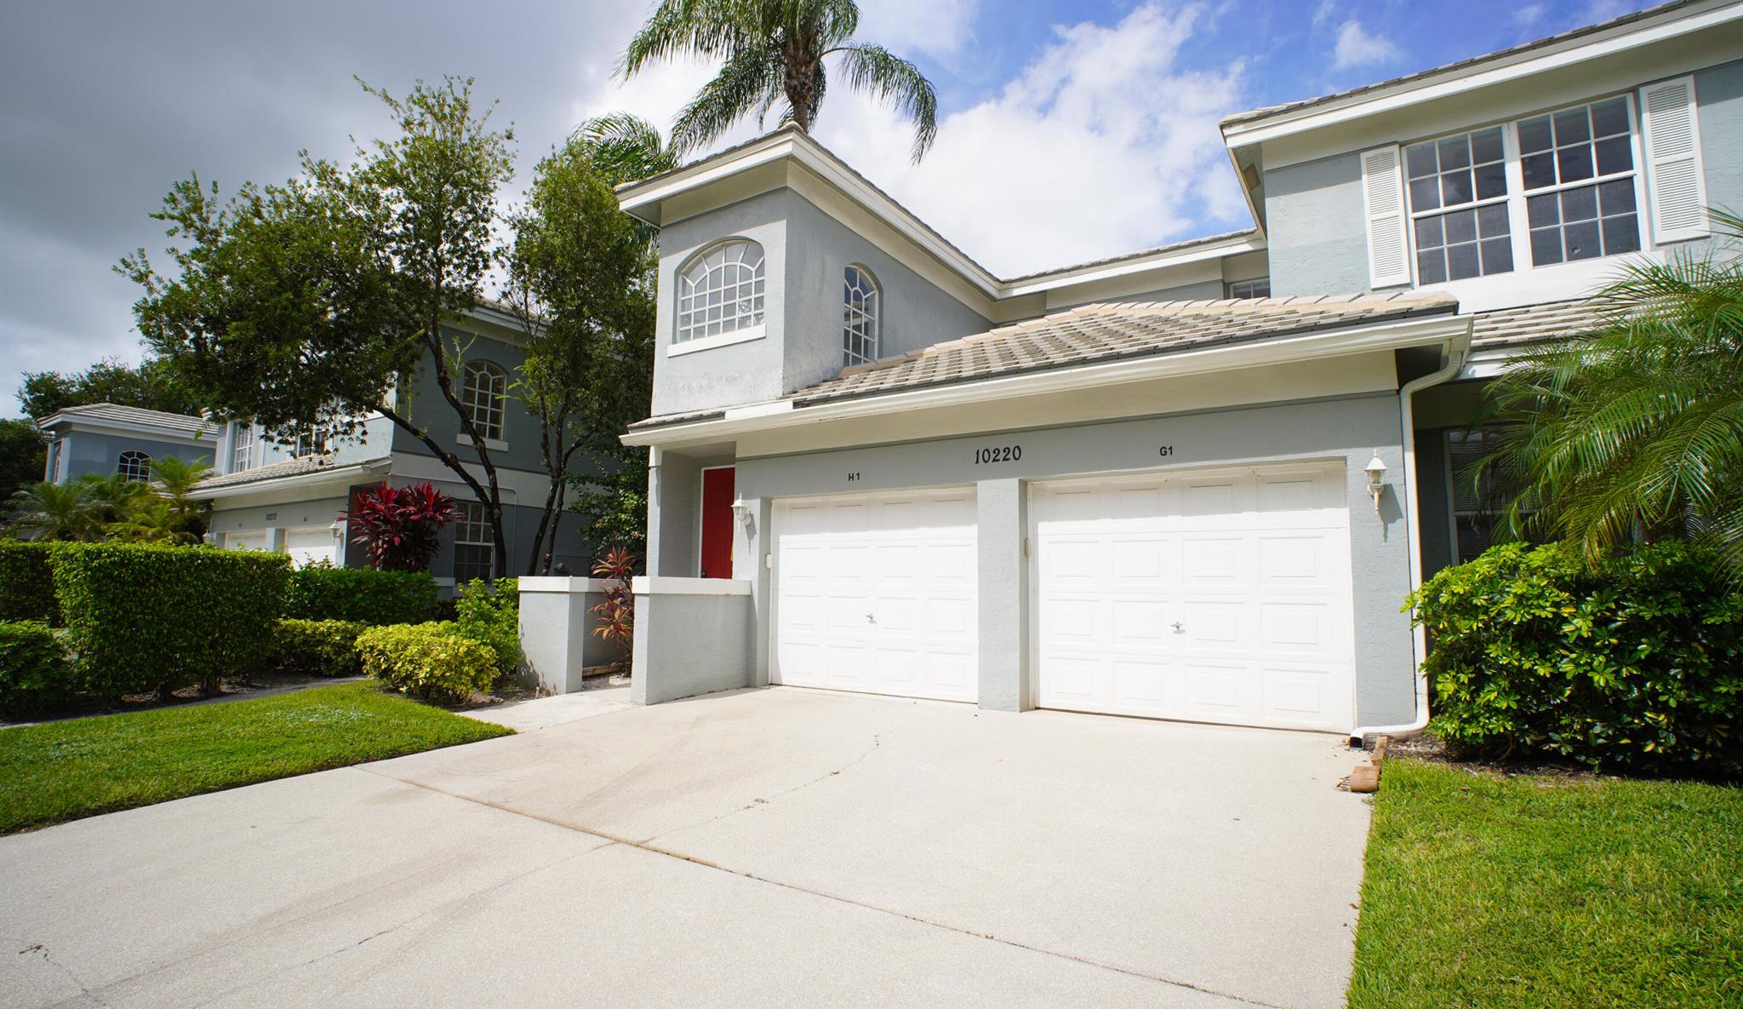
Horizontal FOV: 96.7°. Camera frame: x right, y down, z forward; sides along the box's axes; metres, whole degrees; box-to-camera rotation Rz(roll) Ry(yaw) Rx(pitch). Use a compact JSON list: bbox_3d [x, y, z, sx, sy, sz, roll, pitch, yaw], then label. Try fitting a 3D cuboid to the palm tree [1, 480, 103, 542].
[{"bbox_3d":[-17.445,1.037,16.556,1.800,3.220,1.800,-3,-7,33],"label":"palm tree"}]

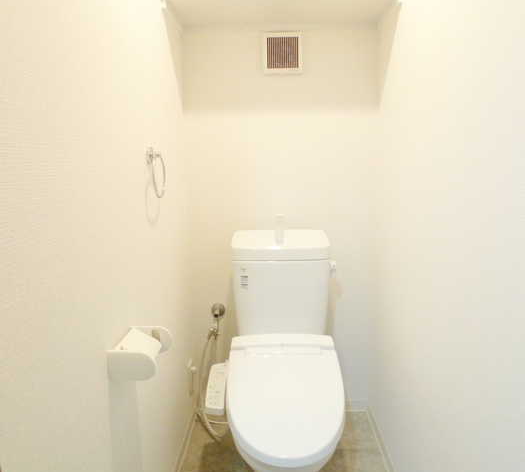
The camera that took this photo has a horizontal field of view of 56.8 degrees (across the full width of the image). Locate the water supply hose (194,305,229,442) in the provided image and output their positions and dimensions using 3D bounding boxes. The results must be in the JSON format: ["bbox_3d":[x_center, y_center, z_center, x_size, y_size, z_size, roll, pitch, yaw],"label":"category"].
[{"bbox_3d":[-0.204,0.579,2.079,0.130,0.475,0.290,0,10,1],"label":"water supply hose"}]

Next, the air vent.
[{"bbox_3d":[0.083,-0.738,1.967,0.158,0.164,0.035,0,10,1],"label":"air vent"}]

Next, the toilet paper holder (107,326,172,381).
[{"bbox_3d":[-0.285,0.272,1.159,0.108,0.069,0.173,0,10,1],"label":"toilet paper holder"}]

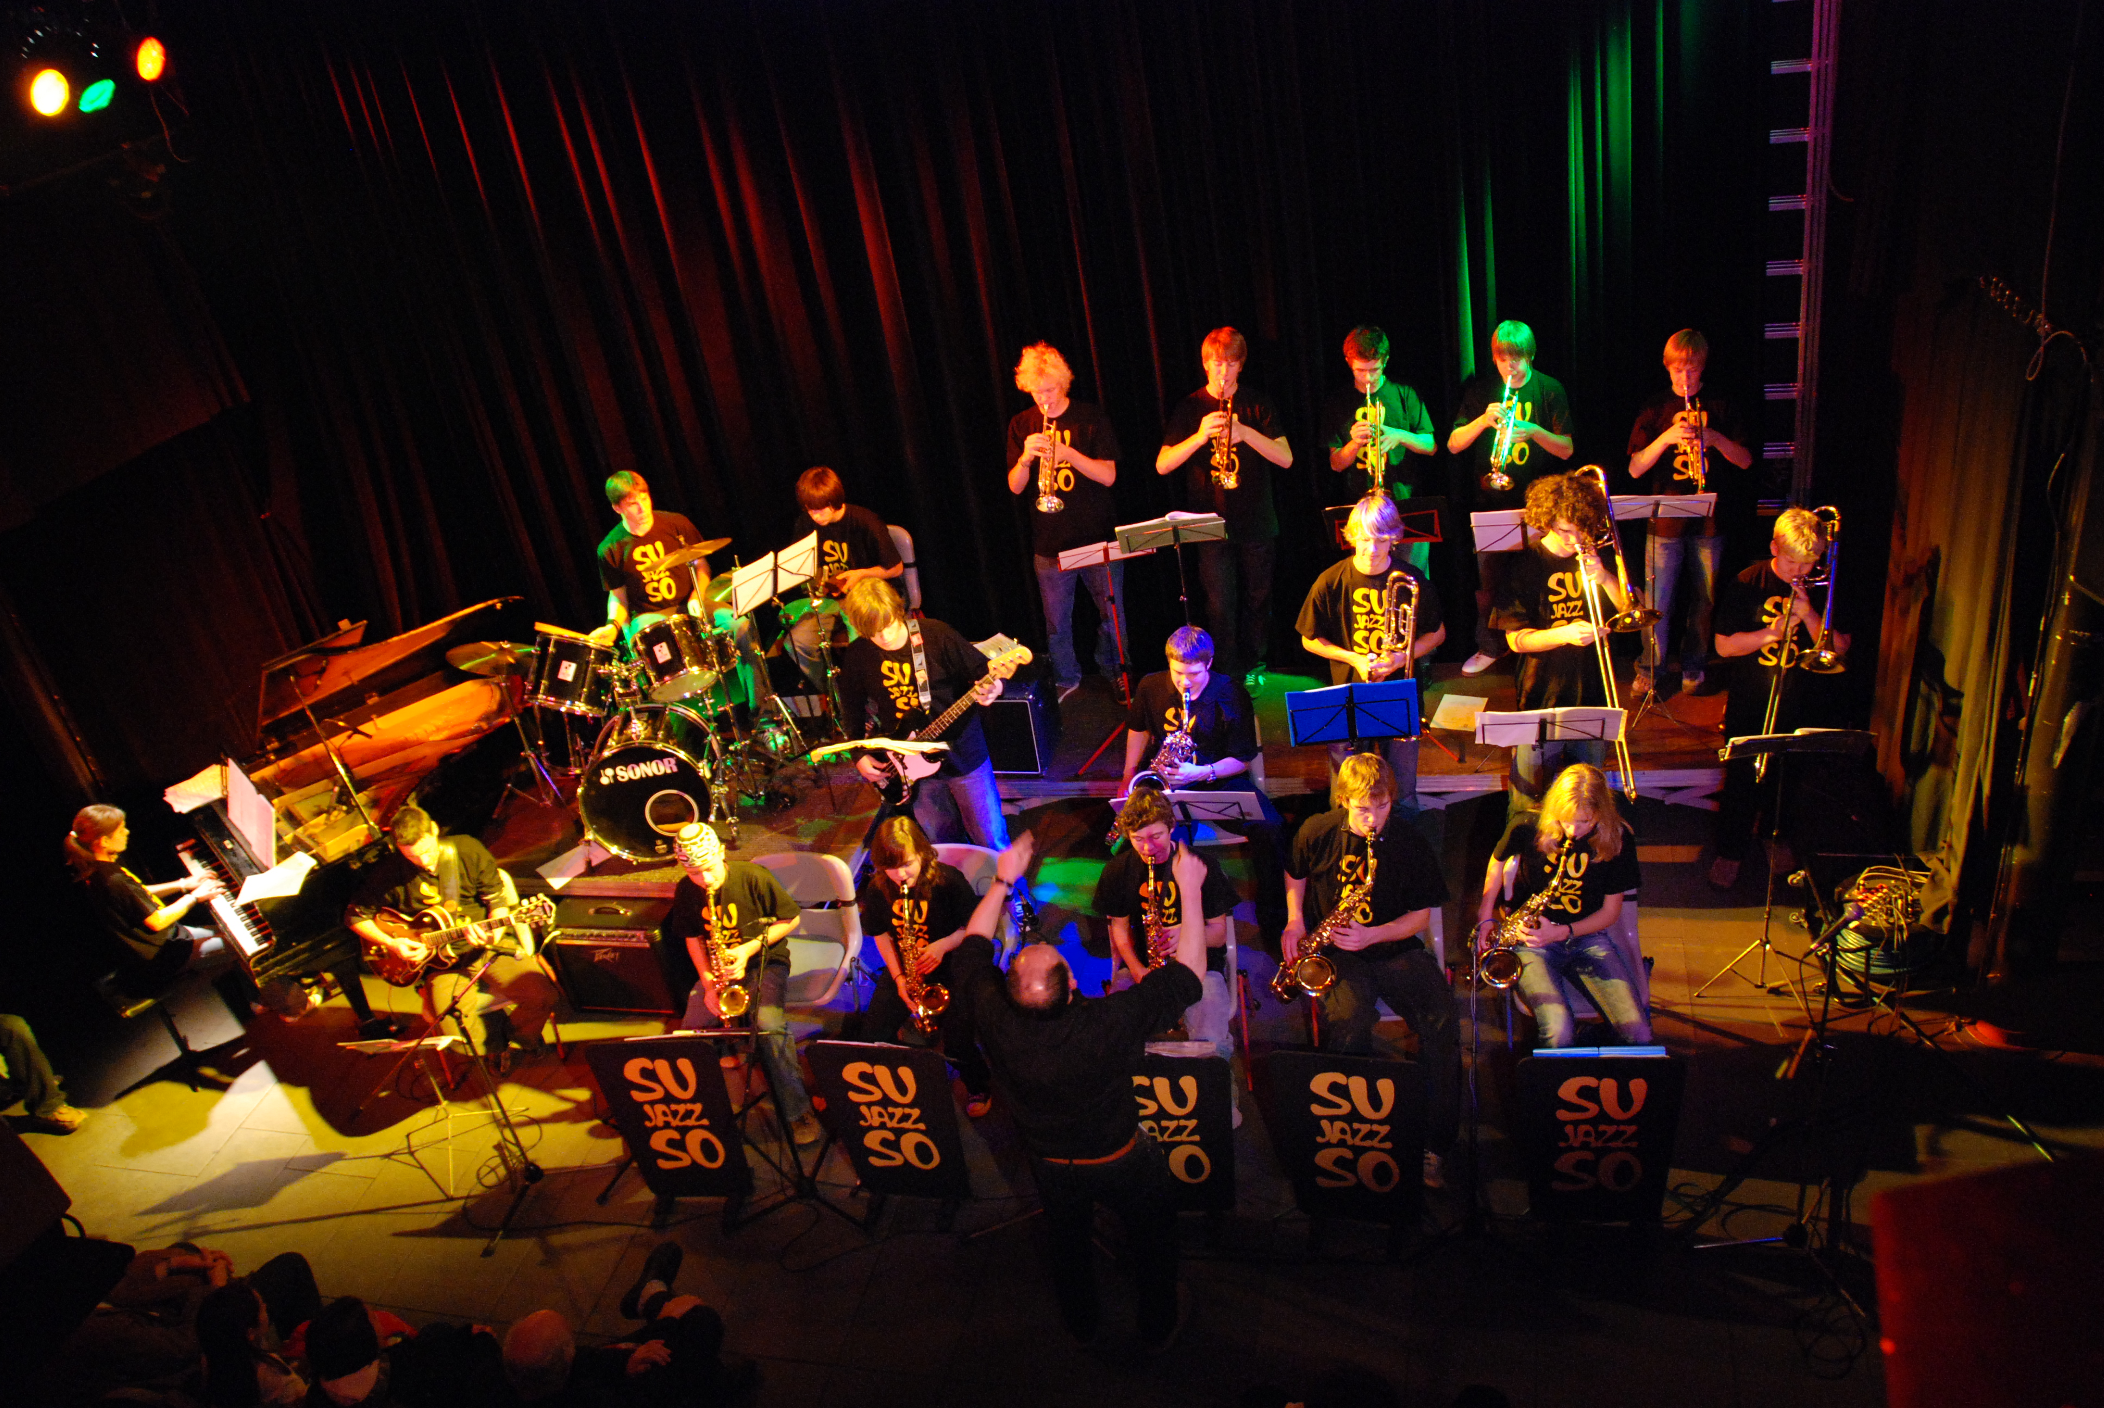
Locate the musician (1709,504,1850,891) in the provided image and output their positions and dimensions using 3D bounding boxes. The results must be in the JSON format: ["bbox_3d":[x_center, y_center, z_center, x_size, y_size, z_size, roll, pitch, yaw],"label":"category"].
[{"bbox_3d":[2.794,0.000,6.124,0.560,1.620,0.480,6,32,28],"label":"musician"}]

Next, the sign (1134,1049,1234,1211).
[{"bbox_3d":[0.376,1.438,5.327,0.530,0.646,0.050,0,26,18],"label":"sign"}]

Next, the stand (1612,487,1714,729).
[{"bbox_3d":[2.709,-0.421,7.082,0.470,1.130,0.420,-2,31,14],"label":"stand"}]

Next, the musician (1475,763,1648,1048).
[{"bbox_3d":[1.732,0.802,5.371,0.580,1.260,0.820,-2,29,15],"label":"musician"}]

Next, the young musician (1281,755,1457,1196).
[{"bbox_3d":[1.180,0.897,5.667,0.600,1.340,0.880,-5,32,12],"label":"young musician"}]

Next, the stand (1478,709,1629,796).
[{"bbox_3d":[1.962,0.473,6.210,0.550,1.200,0.480,3,35,23],"label":"stand"}]

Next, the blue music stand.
[{"bbox_3d":[1.276,0.432,6.524,0.530,1.180,0.480,8,37,29],"label":"blue music stand"}]

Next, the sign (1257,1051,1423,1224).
[{"bbox_3d":[0.954,1.424,5.155,0.530,0.649,0.050,0,24,18],"label":"sign"}]

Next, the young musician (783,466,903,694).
[{"bbox_3d":[-1.136,-0.647,8.560,0.560,1.240,0.720,-2,31,14],"label":"young musician"}]

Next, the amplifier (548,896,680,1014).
[{"bbox_3d":[-1.854,1.100,6.920,0.520,0.440,0.270,-1,29,18],"label":"amplifier"}]

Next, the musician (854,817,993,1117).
[{"bbox_3d":[-0.437,1.013,6.161,0.520,1.200,0.680,-8,32,7],"label":"musician"}]

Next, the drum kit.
[{"bbox_3d":[-1.967,-0.061,7.381,1.600,1.270,1.200,-10,28,0],"label":"drum kit"}]

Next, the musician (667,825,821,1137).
[{"bbox_3d":[-1.154,0.969,6.055,0.550,1.250,0.800,-8,28,5],"label":"musician"}]

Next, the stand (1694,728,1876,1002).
[{"bbox_3d":[2.734,0.599,5.909,0.520,1.200,0.480,-4,31,11],"label":"stand"}]

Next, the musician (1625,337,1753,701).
[{"bbox_3d":[2.828,-0.819,7.111,0.550,1.740,0.450,0,32,18],"label":"musician"}]

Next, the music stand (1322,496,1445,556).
[{"bbox_3d":[1.589,-0.427,7.412,0.500,1.160,0.440,-2,31,14],"label":"music stand"}]

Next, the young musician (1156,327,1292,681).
[{"bbox_3d":[0.840,-0.839,7.336,0.590,1.800,0.450,-4,33,13],"label":"young musician"}]

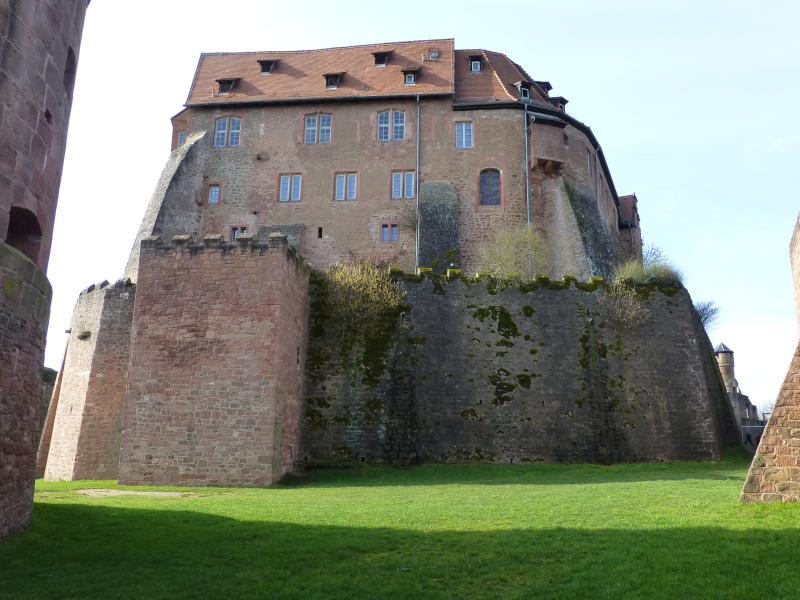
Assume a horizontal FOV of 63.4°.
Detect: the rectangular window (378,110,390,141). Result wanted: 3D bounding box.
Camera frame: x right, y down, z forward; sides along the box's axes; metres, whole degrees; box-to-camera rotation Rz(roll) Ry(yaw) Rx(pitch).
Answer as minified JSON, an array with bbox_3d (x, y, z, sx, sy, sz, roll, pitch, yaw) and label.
[{"bbox_3d":[-1.009,-11.179,41.599,0.805,2.112,0.200,0,-10,6],"label":"rectangular window"}]

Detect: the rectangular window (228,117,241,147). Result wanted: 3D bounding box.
[{"bbox_3d":[-10.857,-11.056,42.687,0.806,2.057,0.200,0,-11,6],"label":"rectangular window"}]

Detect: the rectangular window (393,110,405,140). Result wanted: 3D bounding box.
[{"bbox_3d":[-0.045,-11.190,41.494,0.775,2.052,0.200,0,-10,6],"label":"rectangular window"}]

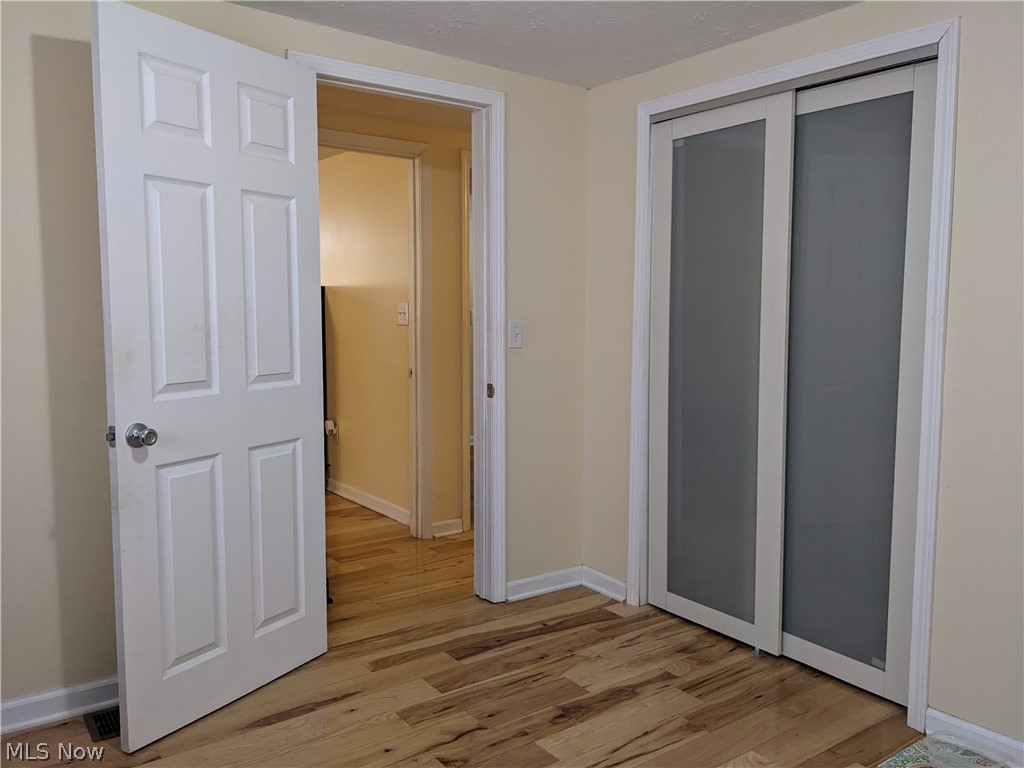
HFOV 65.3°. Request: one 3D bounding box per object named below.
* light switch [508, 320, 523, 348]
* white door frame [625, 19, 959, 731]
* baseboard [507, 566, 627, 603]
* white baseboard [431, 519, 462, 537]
[{"bbox_3d":[0.018,-0.203,3.311,0.070,0.113,0.015,-4,7,-35],"label":"light switch"},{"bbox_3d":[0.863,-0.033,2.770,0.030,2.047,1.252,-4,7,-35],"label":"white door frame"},{"bbox_3d":[0.240,0.891,3.395,0.415,0.084,0.312,-4,7,-35],"label":"baseboard"},{"bbox_3d":[-0.353,0.795,4.400,0.189,0.080,0.015,-4,7,-35],"label":"white baseboard"}]

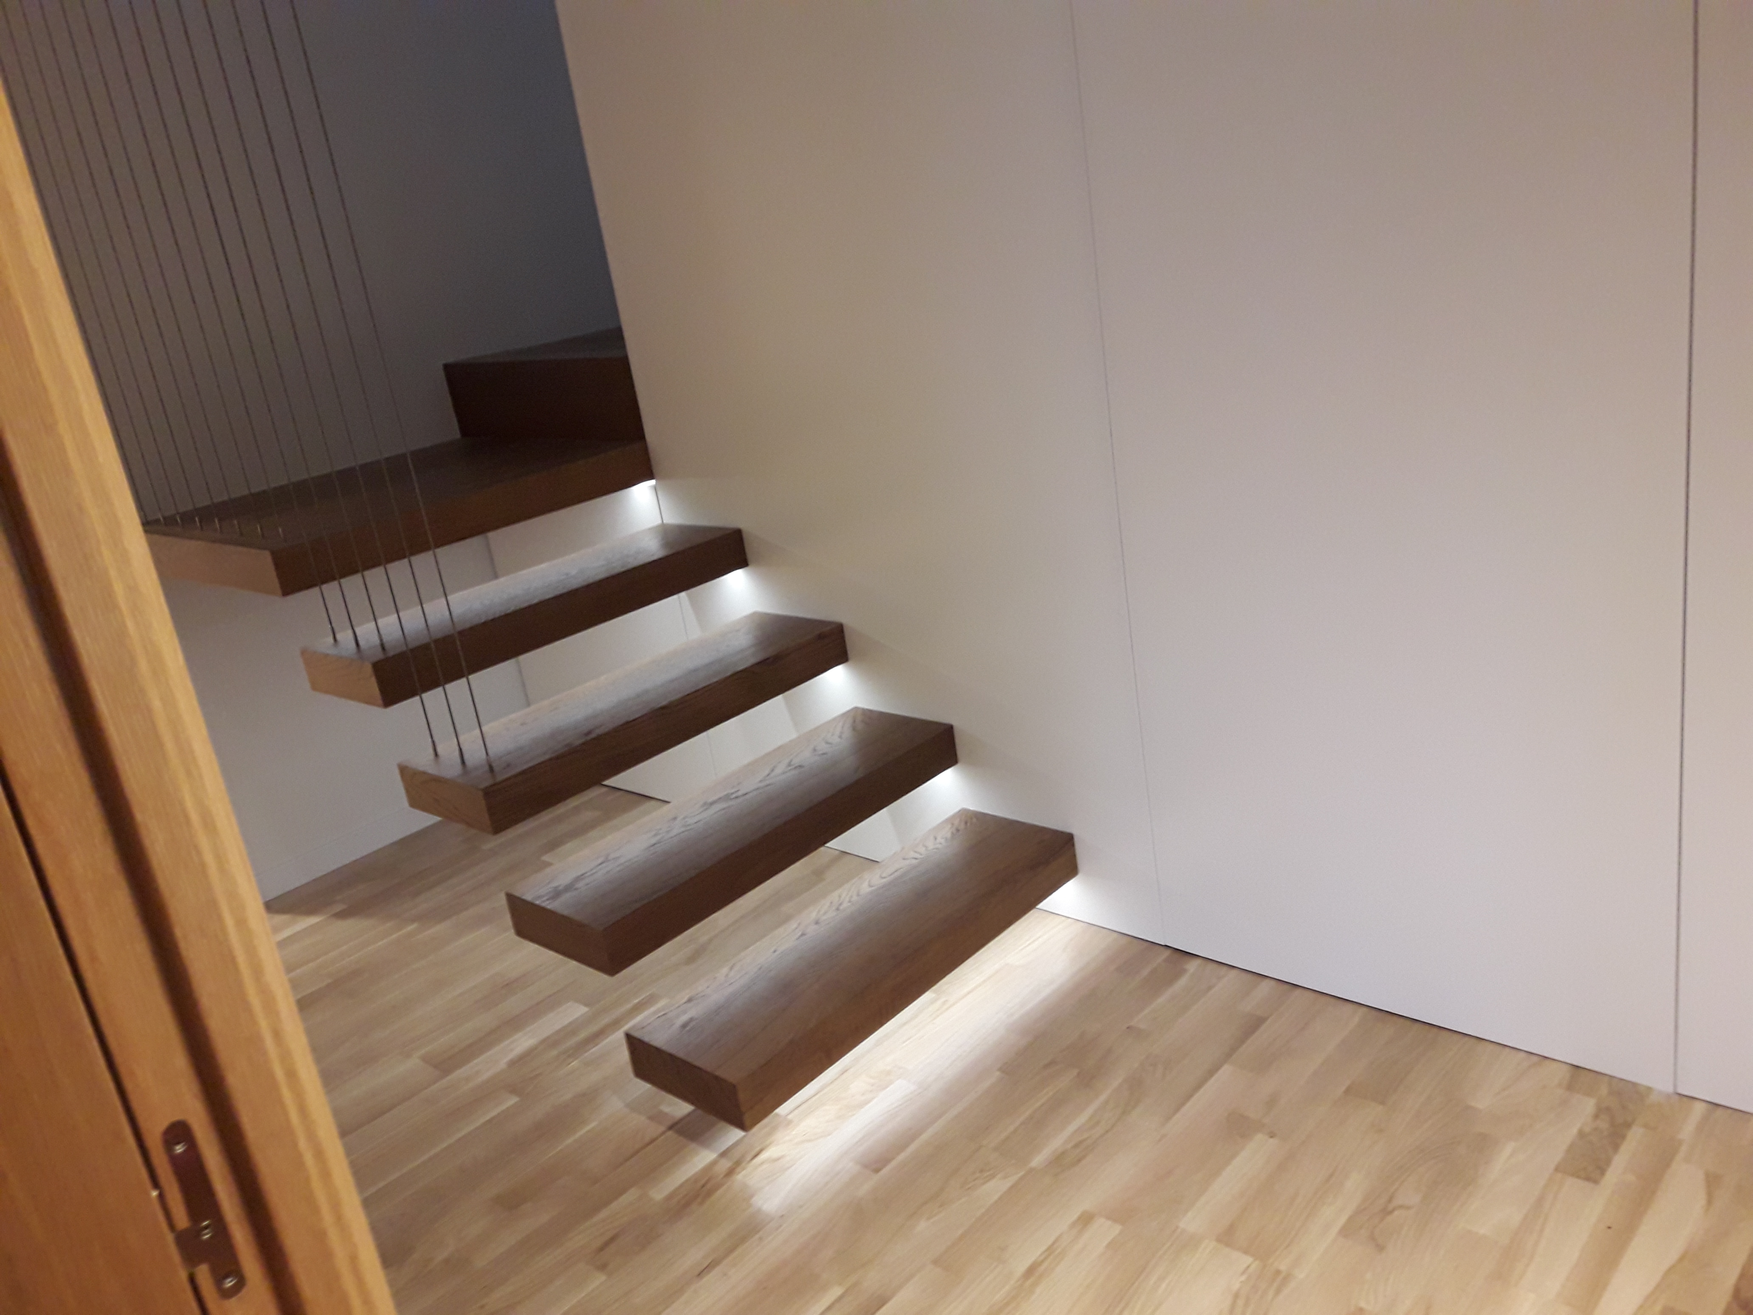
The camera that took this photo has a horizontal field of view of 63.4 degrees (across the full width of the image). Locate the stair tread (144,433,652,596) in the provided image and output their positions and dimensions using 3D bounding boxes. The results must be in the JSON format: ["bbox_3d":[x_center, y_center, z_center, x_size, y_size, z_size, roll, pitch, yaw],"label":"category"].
[{"bbox_3d":[-1.085,-0.342,3.160,0.763,0.088,0.897,9,25,42],"label":"stair tread"}]

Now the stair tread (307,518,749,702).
[{"bbox_3d":[-0.679,-0.108,2.882,0.269,0.084,0.895,9,25,42],"label":"stair tread"}]

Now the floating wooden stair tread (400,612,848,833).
[{"bbox_3d":[-0.455,0.100,2.765,0.269,0.084,0.895,9,25,42],"label":"floating wooden stair tread"}]

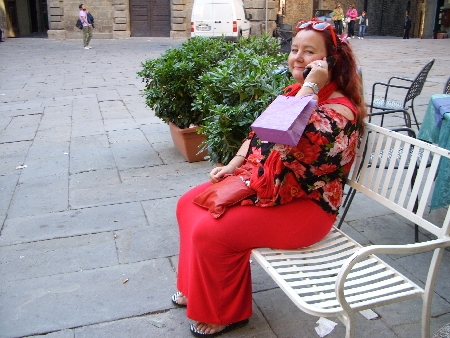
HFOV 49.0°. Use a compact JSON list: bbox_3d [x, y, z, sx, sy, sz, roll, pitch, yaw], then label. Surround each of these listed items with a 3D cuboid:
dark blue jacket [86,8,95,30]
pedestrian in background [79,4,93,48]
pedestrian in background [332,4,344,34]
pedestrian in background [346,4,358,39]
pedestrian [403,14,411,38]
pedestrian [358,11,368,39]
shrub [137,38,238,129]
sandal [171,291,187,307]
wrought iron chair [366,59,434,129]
[{"bbox_3d":[-5.461,-6.055,20.100,0.320,0.720,0.380,0,18,6],"label":"dark blue jacket"},{"bbox_3d":[-5.705,-5.828,20.286,0.600,1.750,0.520,2,18,5],"label":"pedestrian in background"},{"bbox_3d":[5.742,-7.487,25.006,0.520,1.660,0.400,-2,18,-5],"label":"pedestrian in background"},{"bbox_3d":[6.404,-7.393,24.826,0.550,1.670,0.400,9,19,25],"label":"pedestrian in background"},{"bbox_3d":[11.138,-8.812,30.250,0.420,1.730,0.500,-3,18,-8],"label":"pedestrian"},{"bbox_3d":[6.998,-7.251,24.976,0.500,1.340,0.350,2,18,5],"label":"pedestrian"},{"bbox_3d":[-0.330,-0.839,4.747,1.000,0.860,0.950,0,17,0],"label":"shrub"},{"bbox_3d":[-0.140,0.605,2.461,0.260,0.080,0.100,-5,18,-14],"label":"sandal"},{"bbox_3d":[1.864,-0.677,5.197,0.570,0.880,0.560,11,21,32],"label":"wrought iron chair"}]

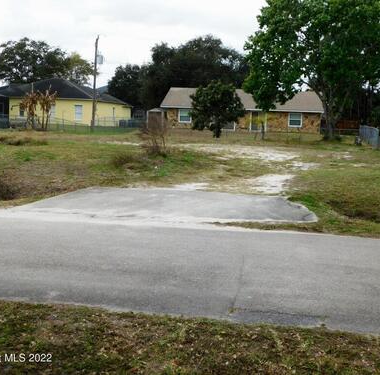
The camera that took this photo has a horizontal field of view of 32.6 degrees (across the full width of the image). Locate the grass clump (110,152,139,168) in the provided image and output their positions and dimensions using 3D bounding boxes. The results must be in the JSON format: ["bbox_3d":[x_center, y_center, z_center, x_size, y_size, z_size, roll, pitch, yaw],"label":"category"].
[{"bbox_3d":[-1.985,-0.818,19.700,0.850,0.480,0.750,2,6,0],"label":"grass clump"}]

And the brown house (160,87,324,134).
[{"bbox_3d":[6.198,-8.411,71.195,16.900,4.700,9.800,3,6,11],"label":"brown house"}]

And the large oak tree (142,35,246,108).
[{"bbox_3d":[0.615,-14.709,90.987,15.300,12.800,13.500,2,6,0],"label":"large oak tree"}]

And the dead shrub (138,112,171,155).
[{"bbox_3d":[-1.480,-2.315,27.913,1.350,1.850,1.250,2,6,0],"label":"dead shrub"}]

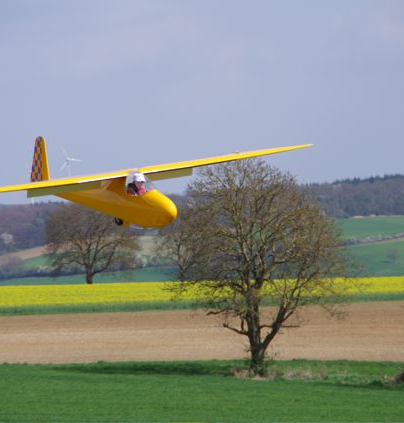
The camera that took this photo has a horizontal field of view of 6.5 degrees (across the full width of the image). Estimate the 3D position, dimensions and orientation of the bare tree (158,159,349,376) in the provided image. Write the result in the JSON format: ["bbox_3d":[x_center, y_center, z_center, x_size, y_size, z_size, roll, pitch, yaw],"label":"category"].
[{"bbox_3d":[2.450,2.660,170.000,9.130,10.370,9.000,0,0,0],"label":"bare tree"}]

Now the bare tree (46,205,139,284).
[{"bbox_3d":[-11.030,3.430,360.000,9.470,8.260,9.200,0,0,0],"label":"bare tree"}]

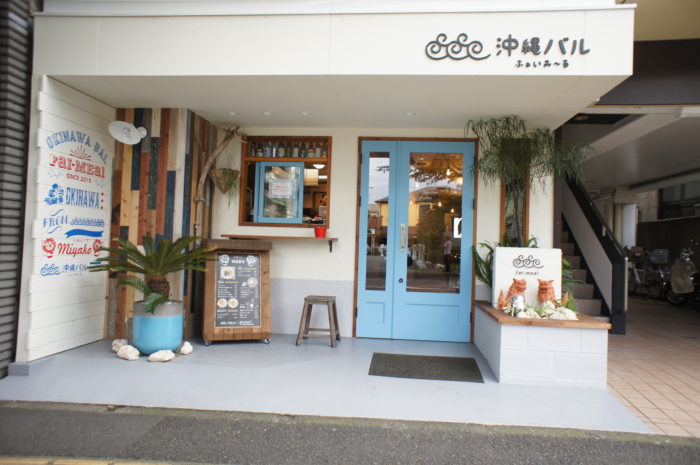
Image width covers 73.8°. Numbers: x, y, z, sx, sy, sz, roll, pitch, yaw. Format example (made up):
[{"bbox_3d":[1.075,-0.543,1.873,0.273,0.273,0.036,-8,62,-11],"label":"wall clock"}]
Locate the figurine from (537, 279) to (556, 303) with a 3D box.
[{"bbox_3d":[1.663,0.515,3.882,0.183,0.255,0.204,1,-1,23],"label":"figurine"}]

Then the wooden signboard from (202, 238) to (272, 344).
[{"bbox_3d":[-1.094,0.584,4.648,0.642,1.004,0.306,2,-1,-9],"label":"wooden signboard"}]

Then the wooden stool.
[{"bbox_3d":[-0.305,0.876,4.694,0.377,0.469,0.367,2,-1,5],"label":"wooden stool"}]

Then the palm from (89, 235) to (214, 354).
[{"bbox_3d":[-1.755,0.552,4.188,1.101,1.019,0.897,2,-1,5],"label":"palm"}]

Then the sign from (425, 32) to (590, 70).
[{"bbox_3d":[1.113,-1.282,3.292,1.131,0.270,0.031,2,-1,5],"label":"sign"}]

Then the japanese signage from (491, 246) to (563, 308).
[{"bbox_3d":[1.551,0.412,4.078,0.545,0.550,0.112,2,-1,5],"label":"japanese signage"}]

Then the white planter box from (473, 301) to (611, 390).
[{"bbox_3d":[1.604,0.922,4.168,0.825,0.482,1.315,2,-1,5],"label":"white planter box"}]

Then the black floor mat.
[{"bbox_3d":[0.636,1.125,3.943,0.897,0.014,0.713,2,-1,5],"label":"black floor mat"}]

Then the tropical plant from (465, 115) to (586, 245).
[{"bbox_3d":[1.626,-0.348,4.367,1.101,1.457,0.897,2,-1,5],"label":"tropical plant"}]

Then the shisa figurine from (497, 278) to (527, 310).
[{"bbox_3d":[1.362,0.521,3.899,0.204,0.275,0.224,2,-1,-33],"label":"shisa figurine"}]

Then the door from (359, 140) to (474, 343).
[{"bbox_3d":[0.706,0.087,4.959,1.213,2.109,0.061,2,-1,5],"label":"door"}]

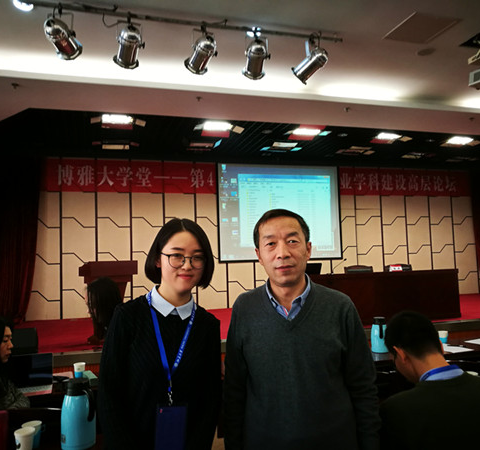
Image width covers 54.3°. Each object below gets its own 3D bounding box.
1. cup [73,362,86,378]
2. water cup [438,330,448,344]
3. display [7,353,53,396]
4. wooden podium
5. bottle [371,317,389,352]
[{"bbox_3d":[-1.079,0.976,3.145,0.077,0.090,0.077,-1,-4,-17],"label":"cup"},{"bbox_3d":[1.698,0.942,3.912,0.077,0.090,0.077,-2,-4,0],"label":"water cup"},{"bbox_3d":[-1.319,0.913,2.852,0.325,0.190,0.295,0,-4,-19],"label":"display"},{"bbox_3d":[-1.878,1.101,6.765,0.690,1.140,0.520,1,-5,-33],"label":"wooden podium"},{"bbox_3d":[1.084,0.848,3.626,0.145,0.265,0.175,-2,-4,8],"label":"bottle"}]

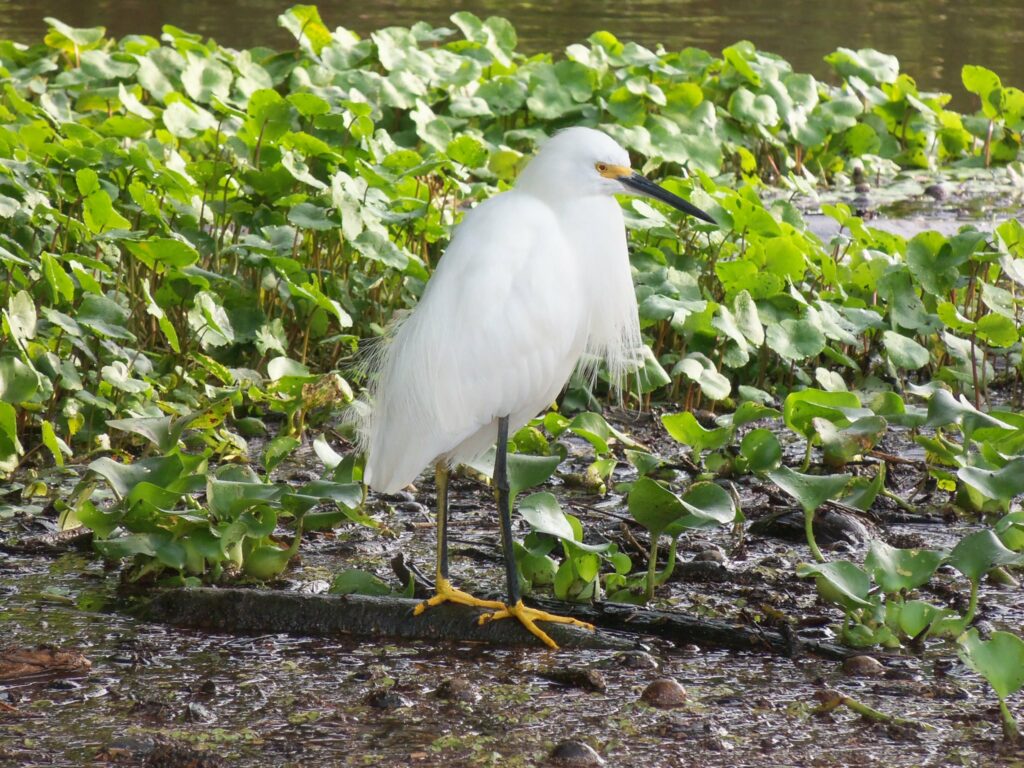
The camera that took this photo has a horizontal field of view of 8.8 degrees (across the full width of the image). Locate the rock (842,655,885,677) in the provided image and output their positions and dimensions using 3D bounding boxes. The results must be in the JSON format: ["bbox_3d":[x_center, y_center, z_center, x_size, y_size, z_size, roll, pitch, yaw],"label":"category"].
[{"bbox_3d":[0.296,0.238,5.586,0.035,0.018,0.030,0,13,0],"label":"rock"}]

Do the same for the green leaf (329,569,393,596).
[{"bbox_3d":[-0.122,0.165,5.430,0.051,0.025,0.032,0,12,0],"label":"green leaf"}]

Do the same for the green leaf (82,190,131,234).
[{"bbox_3d":[-0.398,-0.170,6.500,0.045,0.040,0.028,0,12,0],"label":"green leaf"}]

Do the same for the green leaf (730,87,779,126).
[{"bbox_3d":[0.262,-0.303,7.200,0.052,0.036,0.037,0,12,0],"label":"green leaf"}]

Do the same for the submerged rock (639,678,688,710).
[{"bbox_3d":[0.126,0.257,5.492,0.038,0.024,0.034,0,13,0],"label":"submerged rock"}]

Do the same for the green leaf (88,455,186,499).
[{"bbox_3d":[-0.317,0.078,5.600,0.081,0.033,0.045,0,12,0],"label":"green leaf"}]

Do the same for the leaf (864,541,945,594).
[{"bbox_3d":[0.316,0.146,5.320,0.064,0.041,0.037,0,12,0],"label":"leaf"}]

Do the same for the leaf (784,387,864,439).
[{"bbox_3d":[0.277,0.026,5.880,0.073,0.039,0.042,0,12,0],"label":"leaf"}]

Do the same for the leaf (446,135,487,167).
[{"bbox_3d":[-0.045,-0.237,6.770,0.041,0.032,0.030,0,12,0],"label":"leaf"}]

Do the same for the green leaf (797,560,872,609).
[{"bbox_3d":[0.258,0.160,5.300,0.059,0.033,0.040,0,12,0],"label":"green leaf"}]

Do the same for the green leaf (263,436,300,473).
[{"bbox_3d":[-0.216,0.067,6.215,0.035,0.032,0.024,0,13,0],"label":"green leaf"}]

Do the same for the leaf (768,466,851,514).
[{"bbox_3d":[0.249,0.089,5.550,0.067,0.035,0.045,0,12,0],"label":"leaf"}]

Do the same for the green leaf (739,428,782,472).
[{"bbox_3d":[0.233,0.062,6.222,0.039,0.038,0.022,0,13,0],"label":"green leaf"}]

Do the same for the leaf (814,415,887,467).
[{"bbox_3d":[0.299,0.050,5.850,0.062,0.040,0.040,0,12,0],"label":"leaf"}]

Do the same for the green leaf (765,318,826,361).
[{"bbox_3d":[0.280,-0.044,6.555,0.059,0.036,0.036,0,13,0],"label":"green leaf"}]

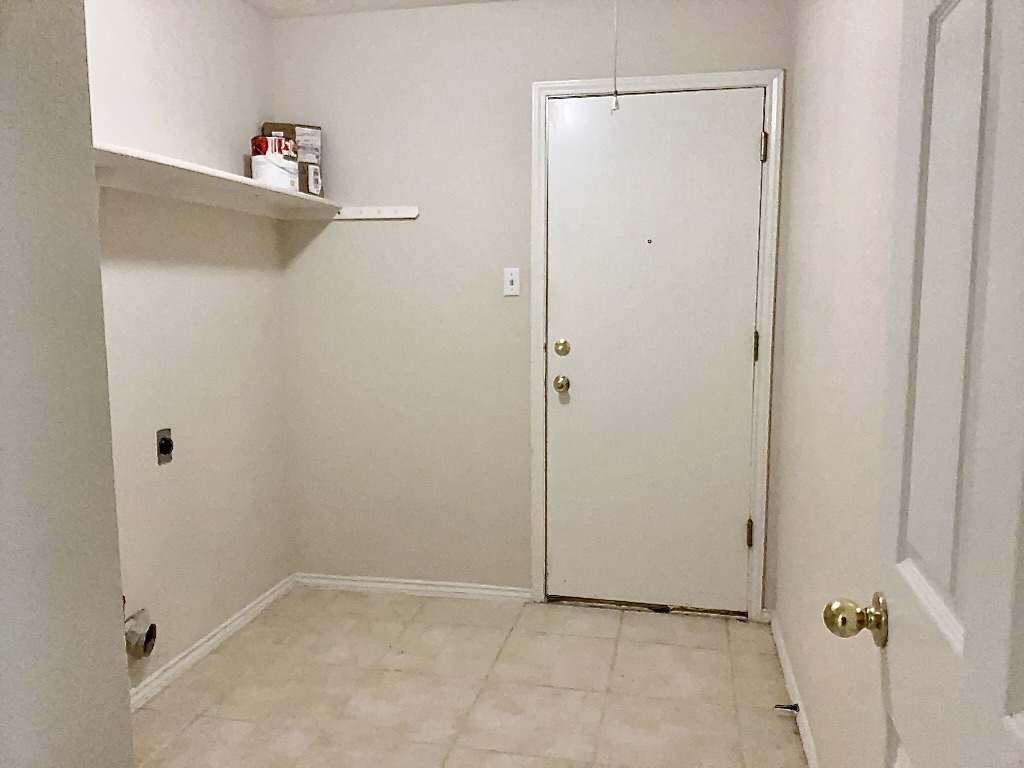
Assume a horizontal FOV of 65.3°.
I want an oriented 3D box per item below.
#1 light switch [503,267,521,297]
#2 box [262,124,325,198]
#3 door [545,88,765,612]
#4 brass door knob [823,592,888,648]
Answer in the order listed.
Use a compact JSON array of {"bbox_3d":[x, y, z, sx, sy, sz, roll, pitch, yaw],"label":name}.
[{"bbox_3d":[-0.002,-0.414,3.239,0.070,0.115,0.013,1,7,12],"label":"light switch"},{"bbox_3d":[-0.880,-0.879,3.204,0.216,0.281,0.140,-3,7,-22],"label":"box"},{"bbox_3d":[0.548,-0.104,3.188,0.815,2.030,0.045,1,7,12],"label":"door"},{"bbox_3d":[0.417,0.286,0.977,0.067,0.065,0.065,2,7,14],"label":"brass door knob"}]

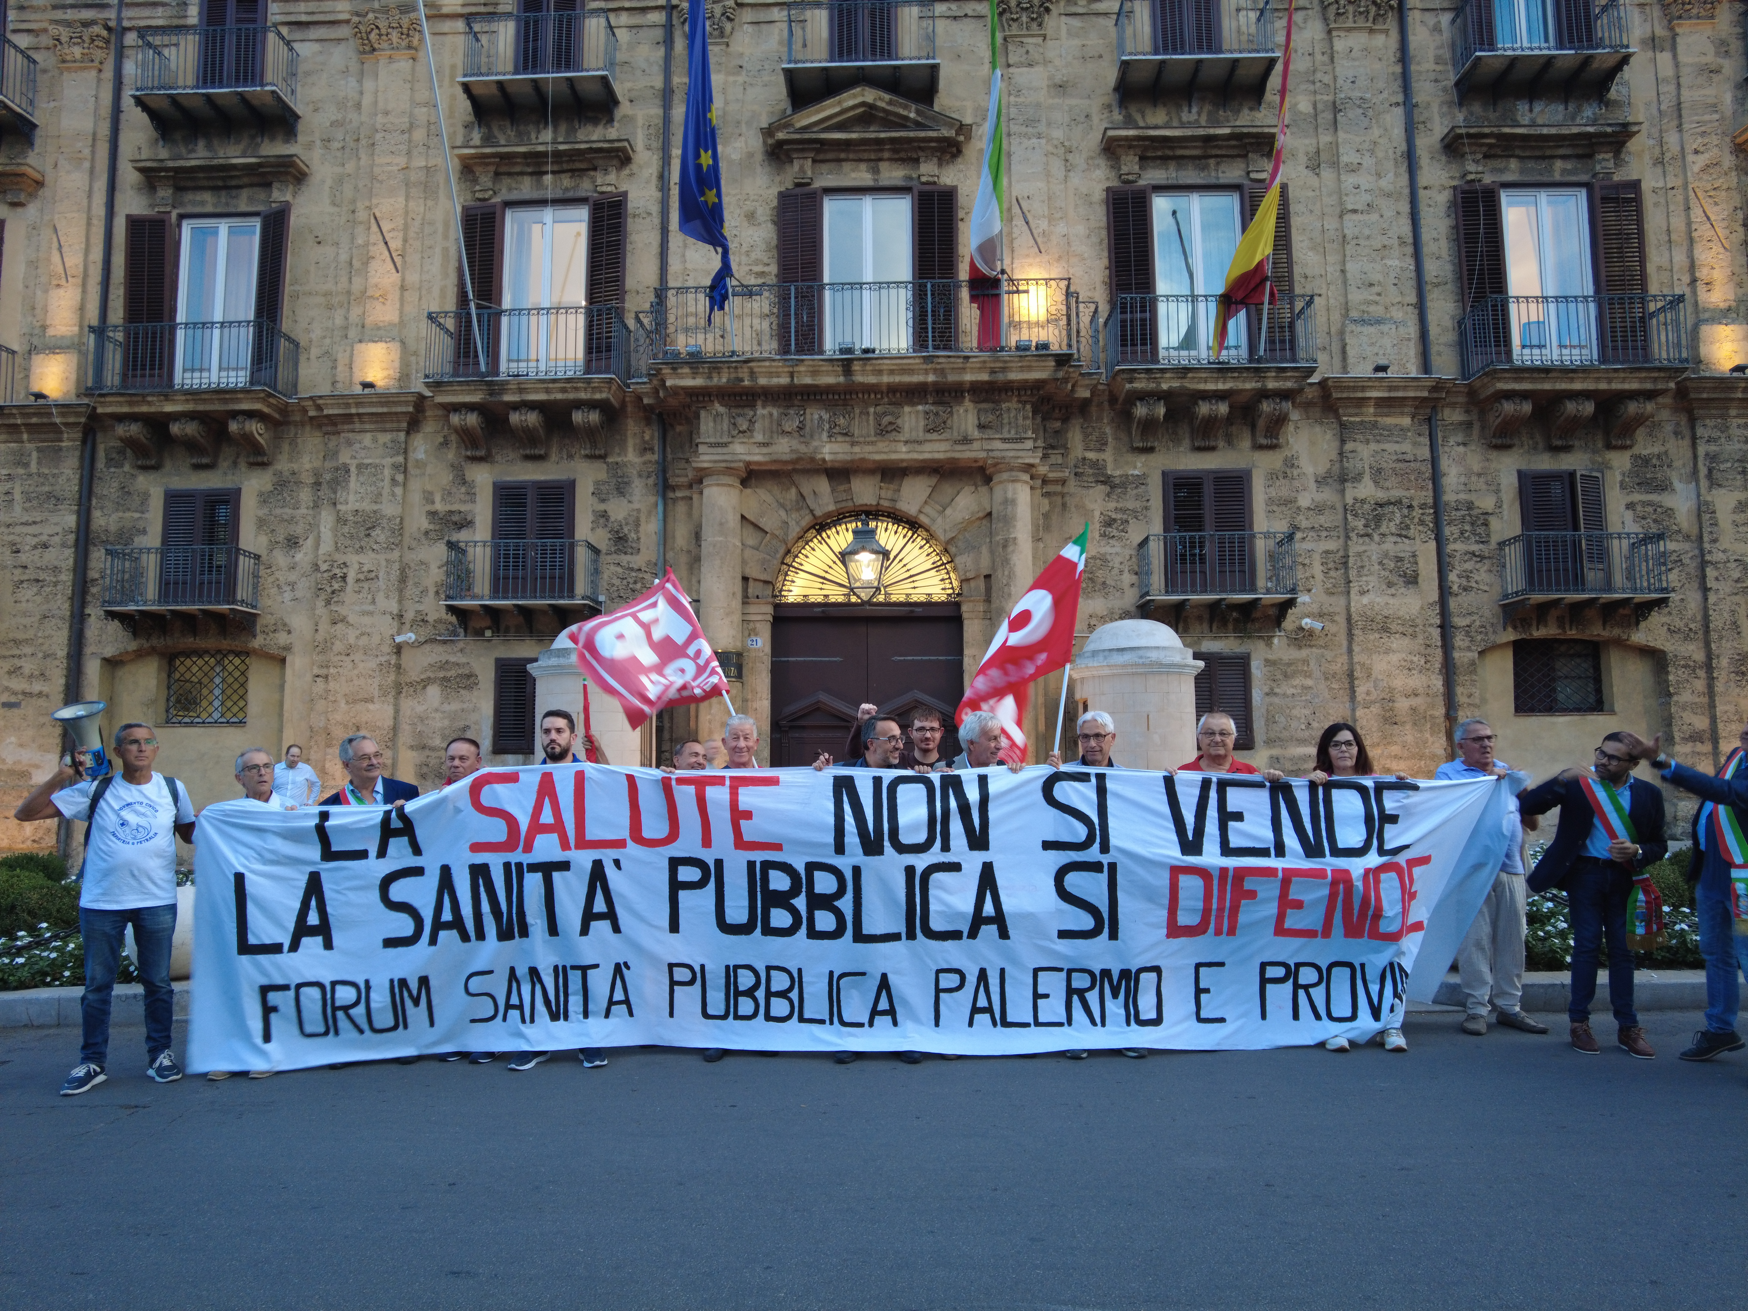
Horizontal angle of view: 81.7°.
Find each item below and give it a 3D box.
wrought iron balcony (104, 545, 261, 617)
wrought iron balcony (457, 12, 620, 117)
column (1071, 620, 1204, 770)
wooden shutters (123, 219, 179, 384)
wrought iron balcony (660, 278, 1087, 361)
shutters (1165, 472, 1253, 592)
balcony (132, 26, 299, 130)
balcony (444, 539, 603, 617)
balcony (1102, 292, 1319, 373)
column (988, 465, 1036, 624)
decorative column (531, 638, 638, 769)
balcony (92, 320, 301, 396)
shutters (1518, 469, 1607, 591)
[{"bbox_3d":[-10.271,-1.069,15.086,1.983,0.943,0.660,-1,-5,2],"label":"wrought iron balcony"},{"bbox_3d":[-5.141,-9.131,15.608,2.292,1.146,0.710,-1,-5,2],"label":"wrought iron balcony"},{"bbox_3d":[2.960,1.076,11.251,1.504,2.979,1.504,0,-5,2],"label":"column"},{"bbox_3d":[-12.199,-5.880,16.873,0.824,3.159,0.080,0,-5,2],"label":"wooden shutters"},{"bbox_3d":[-0.153,-4.523,14.577,5.831,1.108,1.420,-1,-5,2],"label":"wrought iron balcony"},{"bbox_3d":[5.297,-1.928,15.977,1.408,2.043,0.100,0,-5,2],"label":"shutters"},{"bbox_3d":[-10.229,-9.011,15.788,2.281,1.162,0.720,-1,-5,2],"label":"balcony"},{"bbox_3d":[-5.528,-1.235,15.949,2.214,1.067,0.660,0,-5,2],"label":"balcony"},{"bbox_3d":[4.881,-4.544,14.743,2.843,1.076,0.840,-1,-5,2],"label":"balcony"},{"bbox_3d":[2.148,-0.277,15.520,0.748,5.502,0.748,0,-5,2],"label":"column"},{"bbox_3d":[-3.184,1.110,11.467,1.563,3.001,1.563,0,-5,2],"label":"decorative column"},{"bbox_3d":[-11.053,-4.702,16.385,2.900,1.100,0.800,0,-5,2],"label":"balcony"},{"bbox_3d":[10.779,-1.916,15.641,1.311,2.017,0.360,0,-5,2],"label":"shutters"}]

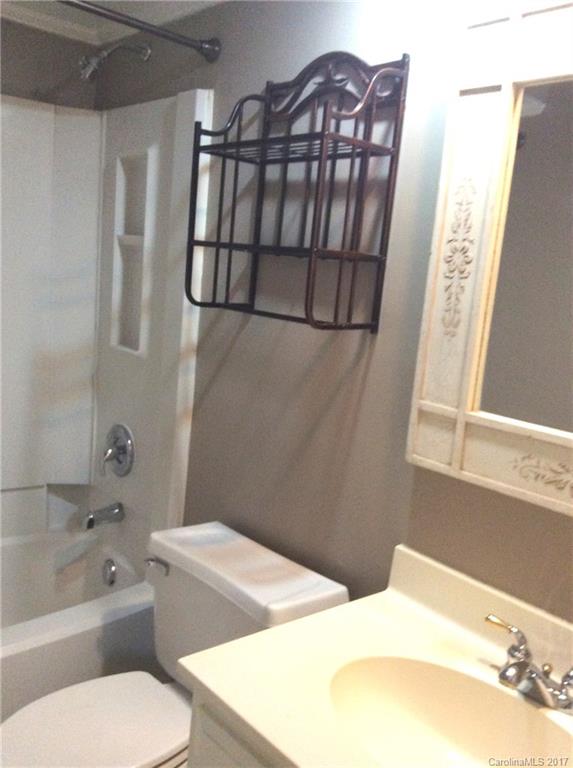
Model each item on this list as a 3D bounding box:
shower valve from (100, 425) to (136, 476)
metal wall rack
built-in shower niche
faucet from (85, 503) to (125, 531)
[{"bbox_3d":[-0.607,0.238,2.462,0.062,0.175,0.175,-4,13,-41],"label":"shower valve"},{"bbox_3d":[0.000,-0.456,1.626,0.220,0.628,0.465,-4,13,-41],"label":"metal wall rack"},{"bbox_3d":[-0.503,-0.433,2.374,0.050,0.652,0.225,-4,13,-41],"label":"built-in shower niche"},{"bbox_3d":[-0.632,0.455,2.452,0.135,0.075,0.060,-4,13,-41],"label":"faucet"}]

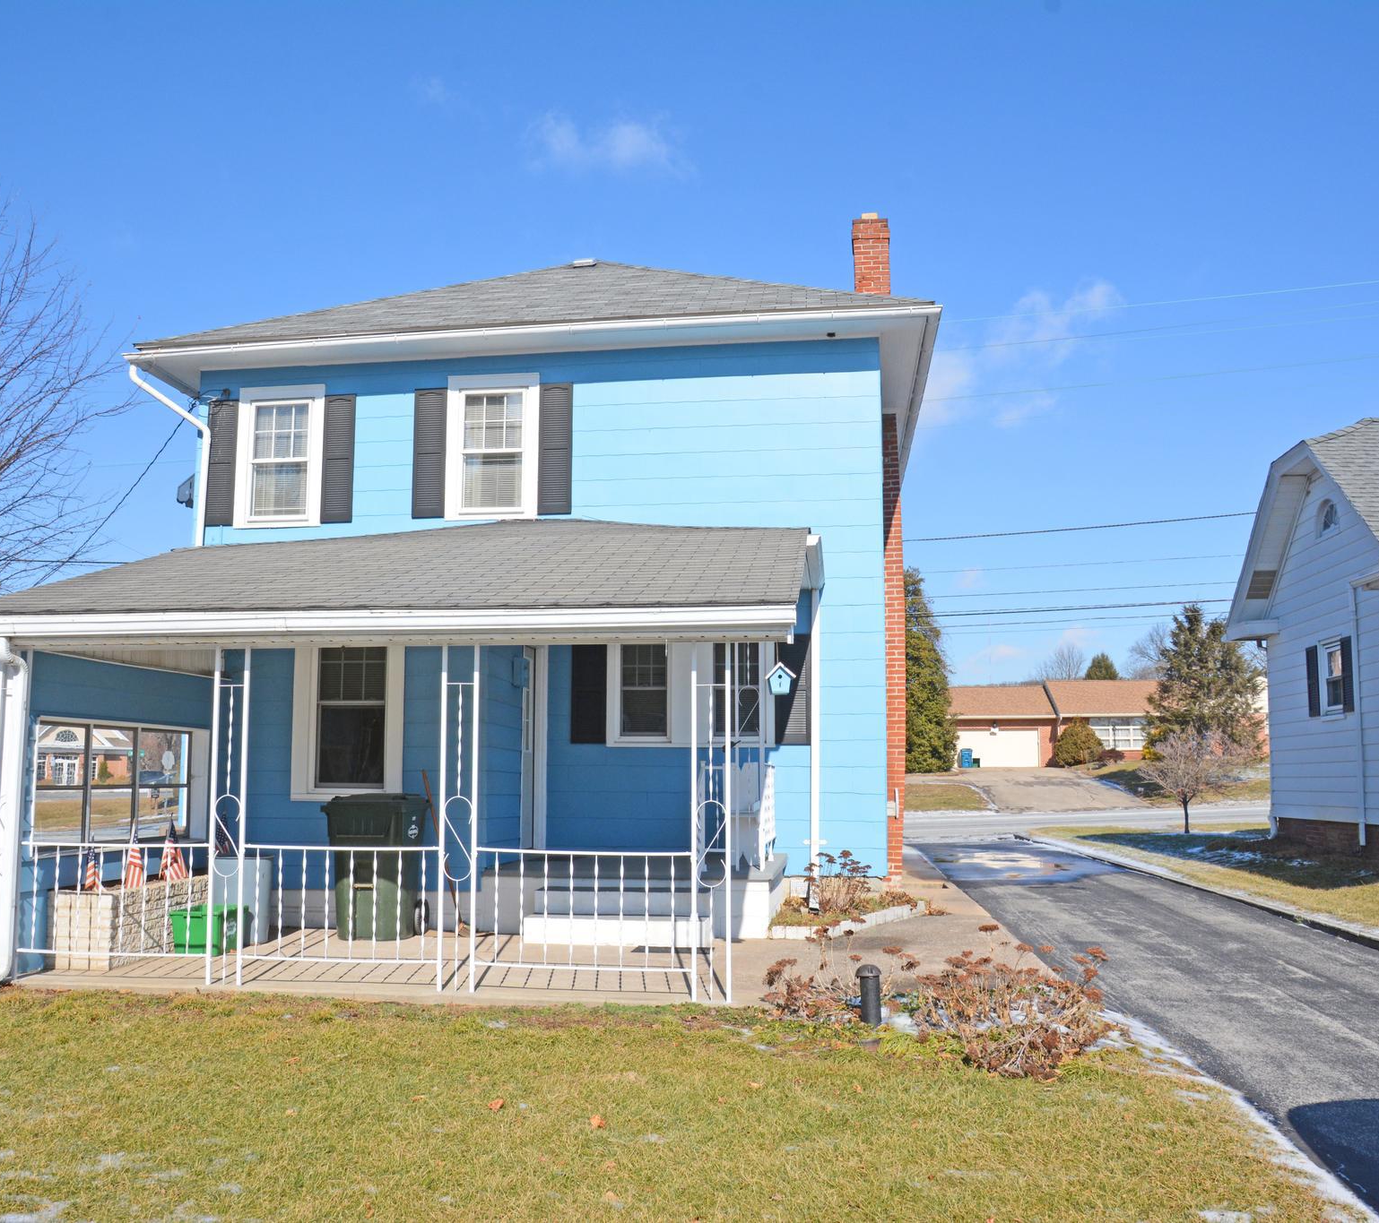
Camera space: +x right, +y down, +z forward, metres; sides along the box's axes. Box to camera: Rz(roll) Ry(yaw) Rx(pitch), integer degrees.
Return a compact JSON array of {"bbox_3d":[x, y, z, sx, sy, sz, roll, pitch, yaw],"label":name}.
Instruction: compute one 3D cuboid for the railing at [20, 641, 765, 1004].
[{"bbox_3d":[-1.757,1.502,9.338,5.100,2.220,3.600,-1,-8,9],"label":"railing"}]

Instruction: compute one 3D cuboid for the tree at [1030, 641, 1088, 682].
[{"bbox_3d":[29.328,7.051,97.000,6.000,9.500,6.000,-1,-8,9],"label":"tree"}]

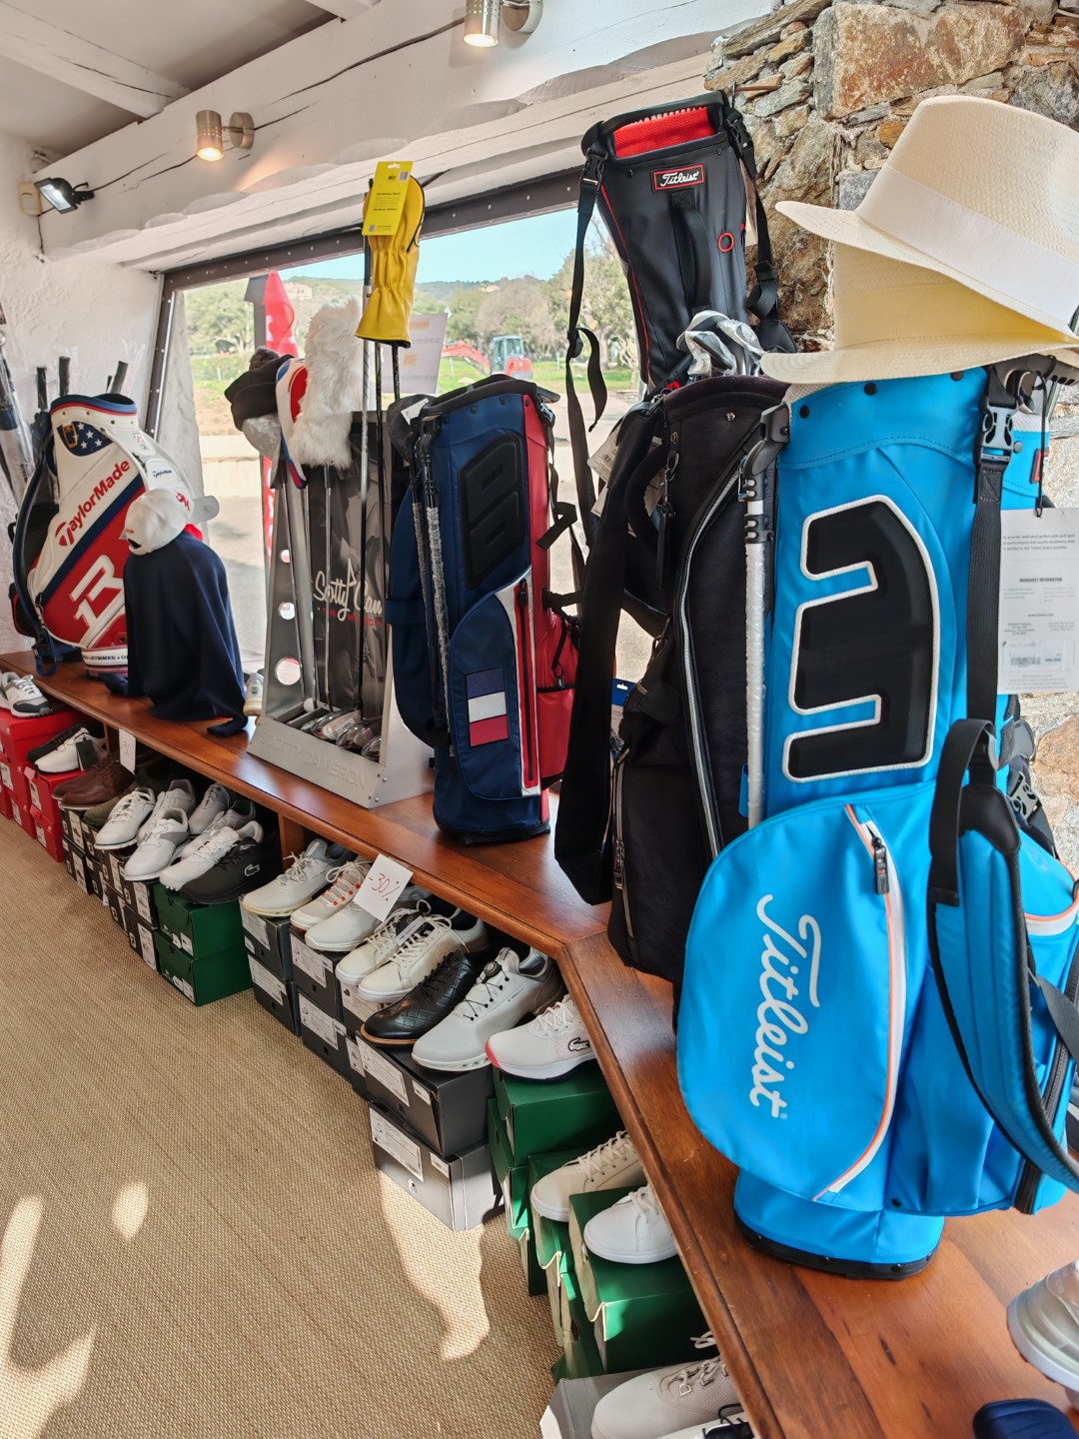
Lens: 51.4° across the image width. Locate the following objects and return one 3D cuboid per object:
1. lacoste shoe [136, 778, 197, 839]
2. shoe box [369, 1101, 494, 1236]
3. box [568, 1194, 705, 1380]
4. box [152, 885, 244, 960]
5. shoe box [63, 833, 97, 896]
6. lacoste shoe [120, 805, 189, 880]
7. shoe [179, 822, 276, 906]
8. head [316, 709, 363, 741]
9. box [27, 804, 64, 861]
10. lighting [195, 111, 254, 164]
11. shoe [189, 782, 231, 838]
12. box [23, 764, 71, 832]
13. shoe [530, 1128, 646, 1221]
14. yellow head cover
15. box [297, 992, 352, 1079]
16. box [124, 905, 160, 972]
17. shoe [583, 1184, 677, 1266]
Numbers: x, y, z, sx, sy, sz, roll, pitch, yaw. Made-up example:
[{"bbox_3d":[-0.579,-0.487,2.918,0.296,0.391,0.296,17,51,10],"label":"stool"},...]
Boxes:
[{"bbox_3d":[-1.046,0.235,3.120,0.105,0.115,0.290,1,16,8],"label":"lacoste shoe"},{"bbox_3d":[-0.098,0.740,2.039,0.330,0.130,0.230,-15,20,-40],"label":"shoe box"},{"bbox_3d":[0.217,0.690,1.427,0.320,0.110,0.190,-5,17,-10],"label":"box"},{"bbox_3d":[-0.704,0.426,2.648,0.325,0.117,0.209,-15,20,-38],"label":"box"},{"bbox_3d":[-1.252,0.400,3.434,0.330,0.118,0.195,-14,20,-38],"label":"shoe box"},{"bbox_3d":[-0.959,0.308,2.828,0.105,0.115,0.270,3,16,16],"label":"lacoste shoe"},{"bbox_3d":[-0.703,0.344,2.703,0.300,0.112,0.106,-16,21,-38],"label":"shoe"},{"bbox_3d":[-0.486,0.015,2.719,0.110,0.045,0.055,-15,21,-38],"label":"head"},{"bbox_3d":[-1.448,0.327,3.678,0.330,0.129,0.220,-16,21,-38],"label":"box"},{"bbox_3d":[-0.700,-1.306,2.500,0.115,0.105,0.085,-14,19,-38],"label":"lighting"},{"bbox_3d":[-0.898,0.222,3.079,0.106,0.110,0.280,-1,16,3],"label":"shoe"},{"bbox_3d":[-1.458,0.205,3.659,0.330,0.134,0.225,-14,19,-38],"label":"box"},{"bbox_3d":[0.131,0.629,1.626,0.295,0.105,0.105,-6,16,-17],"label":"shoe"},{"bbox_3d":[-0.306,-0.951,2.325,0.122,0.330,0.100,1,16,8],"label":"yellow head cover"},{"bbox_3d":[-0.326,0.632,2.461,0.330,0.132,0.215,-14,19,-37],"label":"box"},{"bbox_3d":[-0.884,0.527,2.950,0.330,0.118,0.192,-14,20,-38],"label":"box"},{"bbox_3d":[0.197,0.631,1.504,0.285,0.110,0.105,-5,16,-12],"label":"shoe"}]

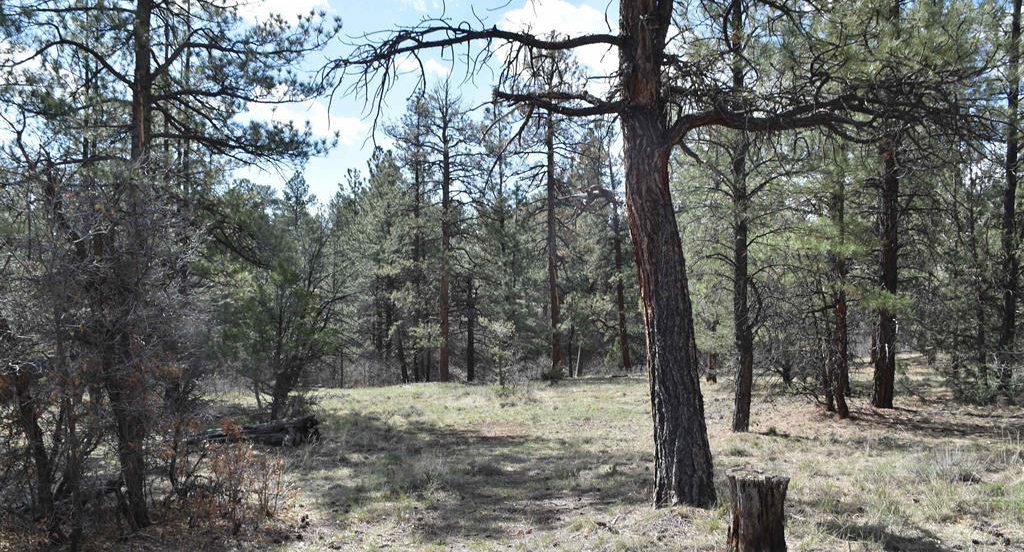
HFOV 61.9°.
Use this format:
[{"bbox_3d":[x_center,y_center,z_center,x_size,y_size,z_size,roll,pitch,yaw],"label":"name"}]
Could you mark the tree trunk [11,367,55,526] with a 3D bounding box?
[{"bbox_3d":[-3.710,1.319,6.600,0.280,1.220,0.200,0,-2,0],"label":"tree trunk"}]

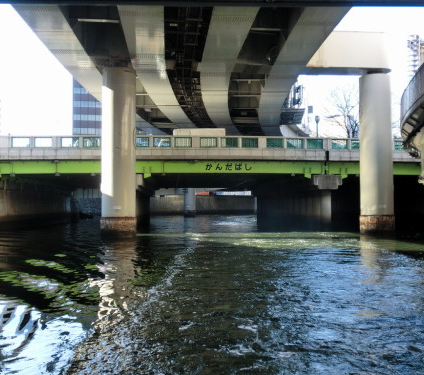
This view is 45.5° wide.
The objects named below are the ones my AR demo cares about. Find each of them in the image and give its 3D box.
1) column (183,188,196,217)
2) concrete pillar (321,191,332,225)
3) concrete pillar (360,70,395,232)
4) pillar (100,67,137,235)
[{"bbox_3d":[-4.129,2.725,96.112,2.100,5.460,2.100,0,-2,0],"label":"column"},{"bbox_3d":[8.264,1.553,36.555,0.850,2.670,0.900,0,-2,0],"label":"concrete pillar"},{"bbox_3d":[10.612,-2.234,32.713,2.150,10.390,2.150,0,-2,0],"label":"concrete pillar"},{"bbox_3d":[-5.872,-2.378,32.218,2.150,10.650,2.150,0,-2,0],"label":"pillar"}]

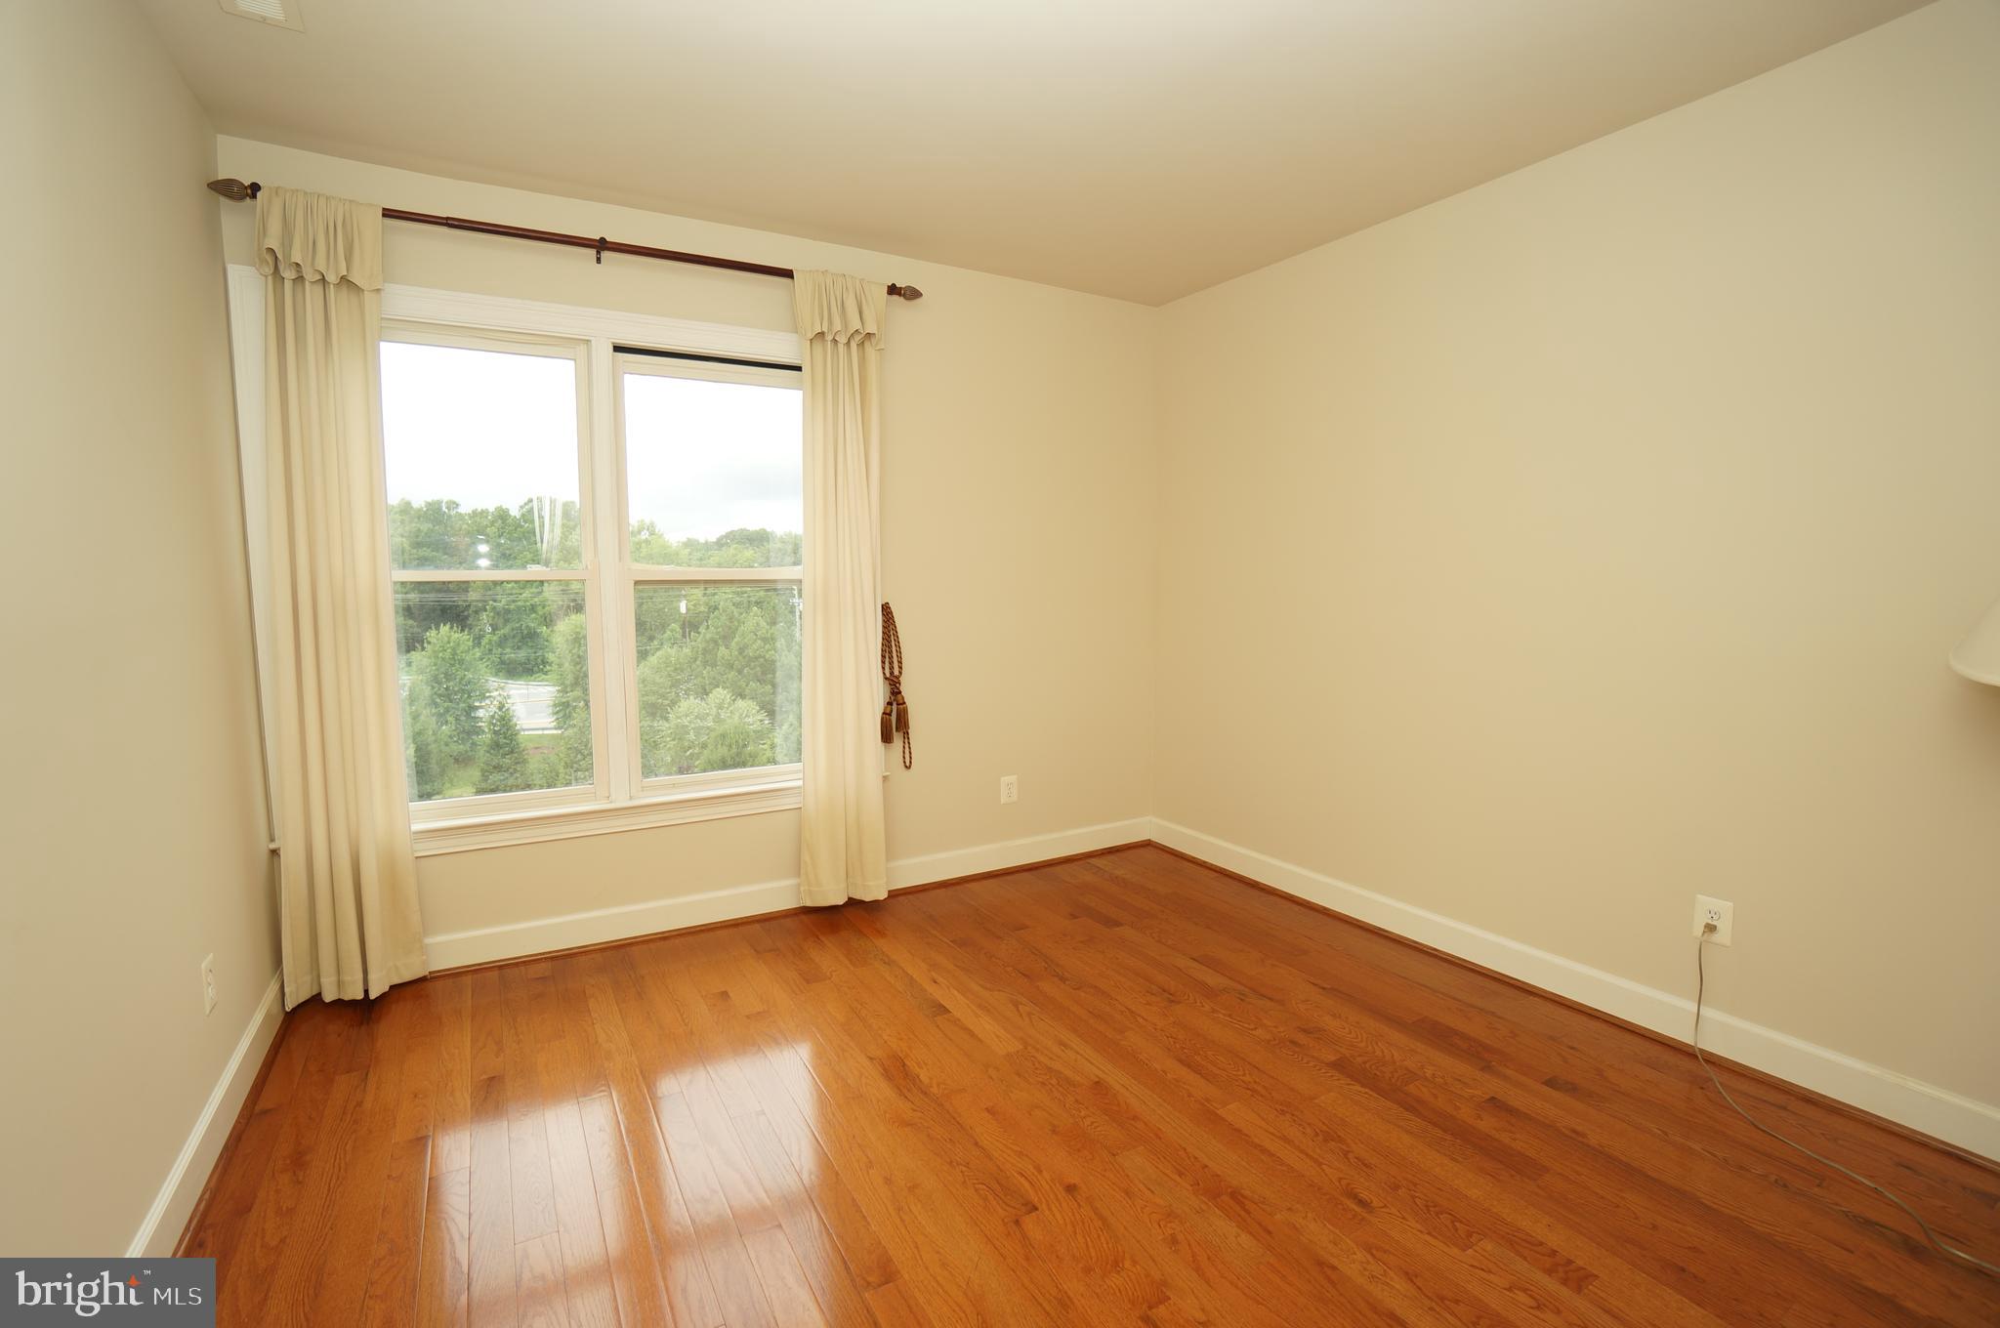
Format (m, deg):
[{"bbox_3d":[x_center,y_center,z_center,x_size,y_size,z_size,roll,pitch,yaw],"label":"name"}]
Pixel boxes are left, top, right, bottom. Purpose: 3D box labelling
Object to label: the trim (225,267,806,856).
[{"bbox_3d":[-1.455,-0.320,3.105,2.058,1.932,0.080,-3,6,-27],"label":"trim"}]

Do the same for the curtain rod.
[{"bbox_3d":[-1.334,-1.486,2.978,2.277,0.070,0.075,-3,6,-27],"label":"curtain rod"}]

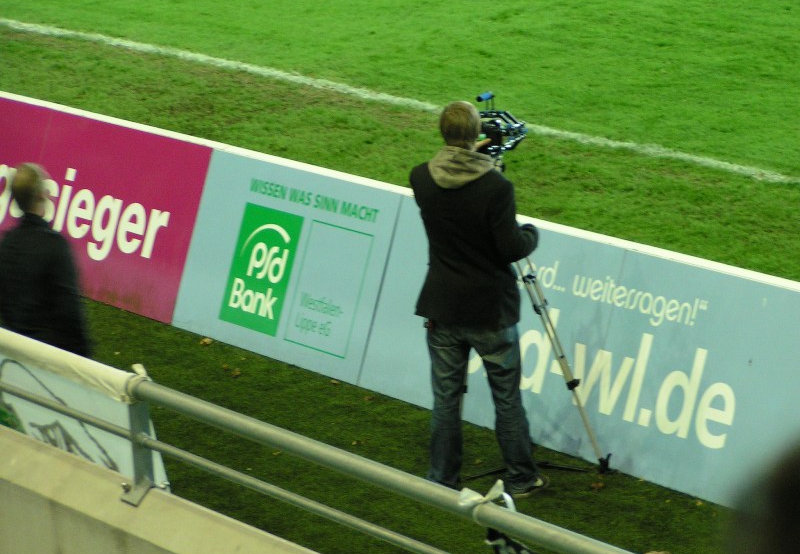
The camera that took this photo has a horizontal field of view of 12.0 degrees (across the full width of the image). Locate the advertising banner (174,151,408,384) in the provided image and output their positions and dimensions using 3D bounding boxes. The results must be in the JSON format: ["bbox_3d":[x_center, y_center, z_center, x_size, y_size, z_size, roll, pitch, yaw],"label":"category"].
[{"bbox_3d":[-0.606,-0.068,20.521,0.060,1.013,1.978,12,2,-34],"label":"advertising banner"}]

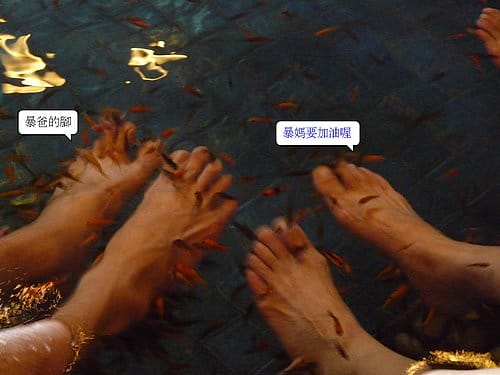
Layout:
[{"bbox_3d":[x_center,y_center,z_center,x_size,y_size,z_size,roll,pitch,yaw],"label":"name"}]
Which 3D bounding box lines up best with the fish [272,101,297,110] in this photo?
[{"bbox_3d":[0.049,-0.116,1.429,0.037,0.010,0.007,3,43,3],"label":"fish"}]

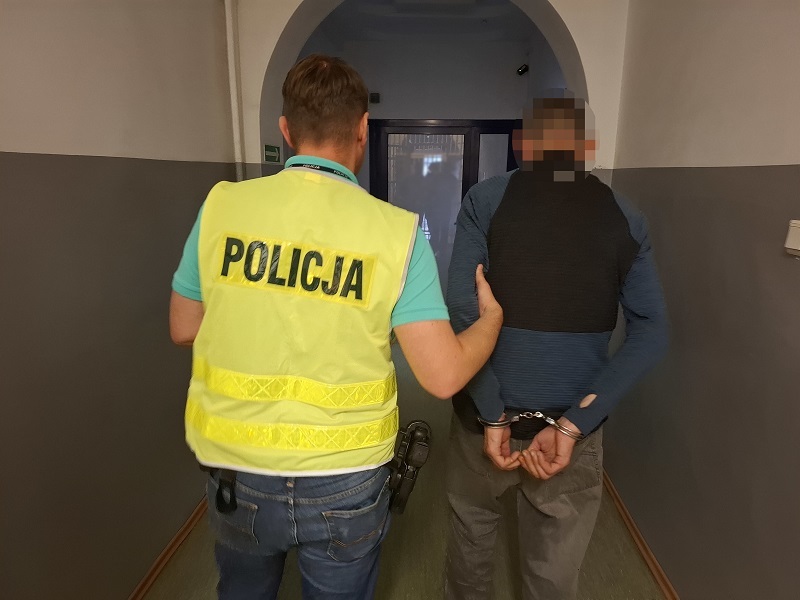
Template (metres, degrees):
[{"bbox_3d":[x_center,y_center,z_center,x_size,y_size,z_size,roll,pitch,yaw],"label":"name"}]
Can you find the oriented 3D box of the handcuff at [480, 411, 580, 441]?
[{"bbox_3d":[0.303,0.290,1.238,0.240,0.060,0.080,1,13,5],"label":"handcuff"}]

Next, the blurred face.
[{"bbox_3d":[0.365,-0.377,1.257,0.180,0.230,0.210,1,13,5],"label":"blurred face"}]

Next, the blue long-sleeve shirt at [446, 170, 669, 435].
[{"bbox_3d":[0.393,0.001,1.325,0.540,0.670,0.330,1,13,5],"label":"blue long-sleeve shirt"}]

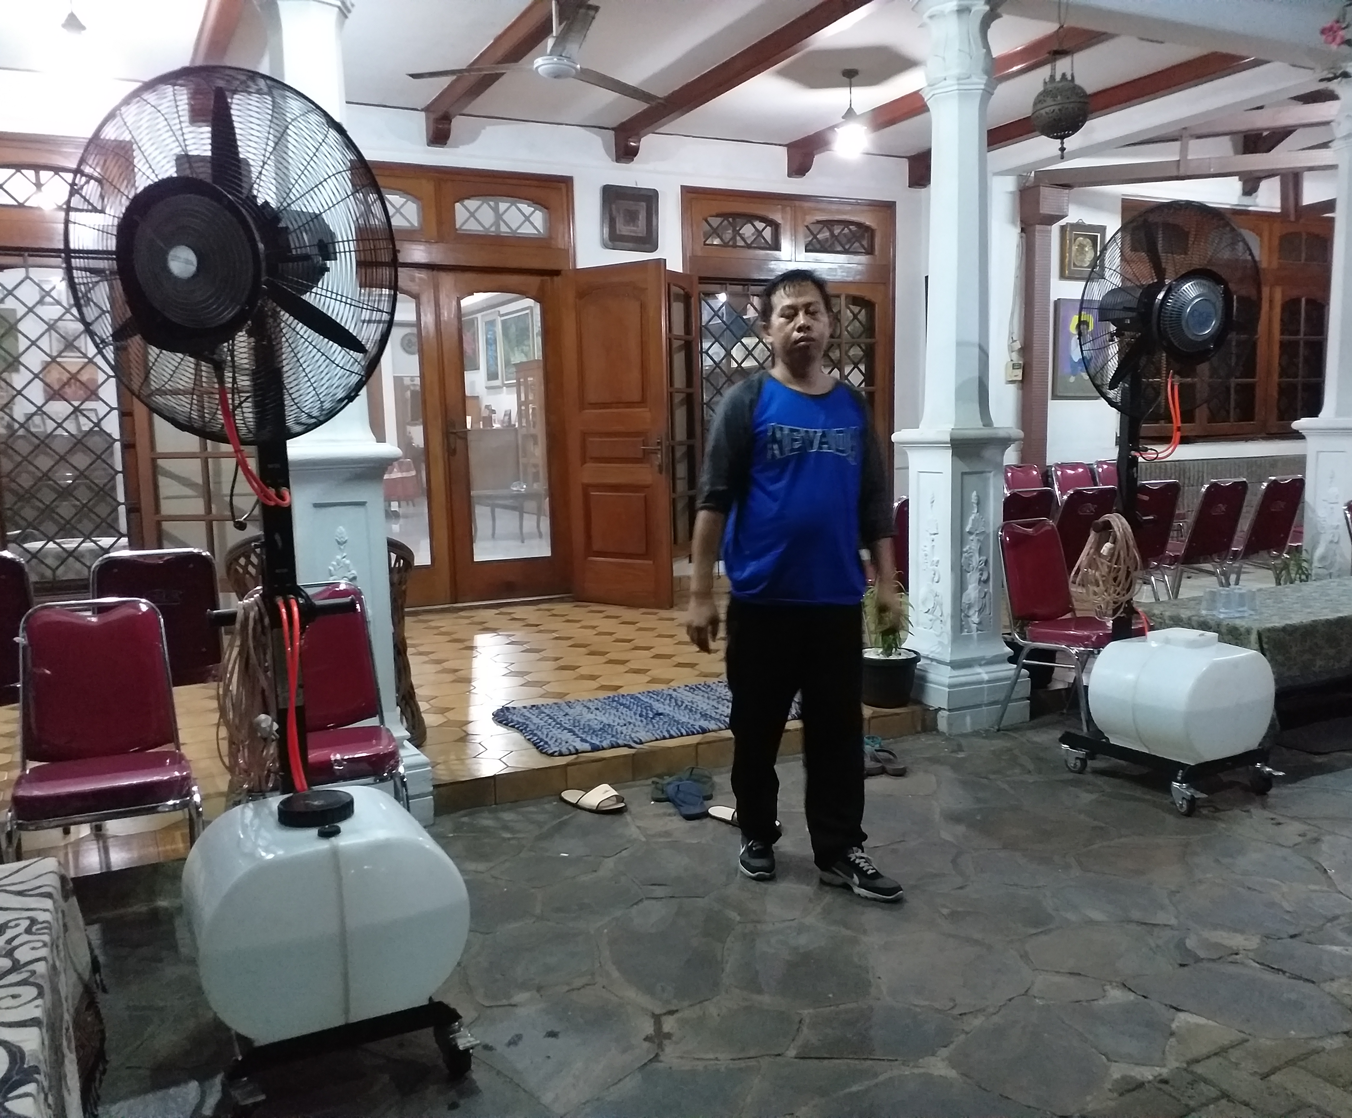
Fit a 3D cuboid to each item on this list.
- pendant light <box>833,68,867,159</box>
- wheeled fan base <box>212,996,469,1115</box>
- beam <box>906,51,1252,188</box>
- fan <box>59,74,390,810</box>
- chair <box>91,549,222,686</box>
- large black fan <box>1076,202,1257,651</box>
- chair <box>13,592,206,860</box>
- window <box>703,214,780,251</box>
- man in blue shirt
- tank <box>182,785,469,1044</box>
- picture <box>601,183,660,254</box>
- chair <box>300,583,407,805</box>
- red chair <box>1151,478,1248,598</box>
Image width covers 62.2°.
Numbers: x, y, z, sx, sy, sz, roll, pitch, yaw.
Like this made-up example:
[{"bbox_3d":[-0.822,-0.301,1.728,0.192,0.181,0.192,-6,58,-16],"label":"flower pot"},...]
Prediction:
[{"bbox_3d":[0.987,-2.519,6.345,0.190,0.475,0.190,-5,8,-26],"label":"pendant light"},{"bbox_3d":[-0.729,0.974,2.410,0.449,0.156,0.528,-5,8,-23],"label":"wheeled fan base"},{"bbox_3d":[2.638,-2.946,7.596,0.152,0.238,3.142,-5,8,-27],"label":"beam"},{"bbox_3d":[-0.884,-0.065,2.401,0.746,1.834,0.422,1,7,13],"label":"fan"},{"bbox_3d":[-1.770,0.377,3.909,0.450,0.857,0.490,-4,8,-21],"label":"chair"},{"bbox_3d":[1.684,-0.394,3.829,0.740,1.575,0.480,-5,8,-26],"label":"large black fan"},{"bbox_3d":[-1.466,0.561,2.899,0.442,0.861,0.502,-5,8,-28],"label":"chair"},{"bbox_3d":[0.497,-2.435,8.322,0.674,0.255,0.050,-5,8,-27],"label":"window"},{"bbox_3d":[0.323,0.062,3.140,0.590,1.700,0.400,-3,7,-11],"label":"man in blue shirt"},{"bbox_3d":[-0.717,0.689,2.300,0.499,0.385,0.363,-5,8,-25],"label":"tank"},{"bbox_3d":[-0.301,-2.291,7.531,0.430,0.410,0.030,-5,8,-26],"label":"picture"},{"bbox_3d":[-1.005,0.528,3.028,0.445,0.860,0.530,-5,8,-26],"label":"chair"},{"bbox_3d":[2.862,-0.031,6.144,0.442,0.821,0.482,-4,8,-21],"label":"red chair"}]

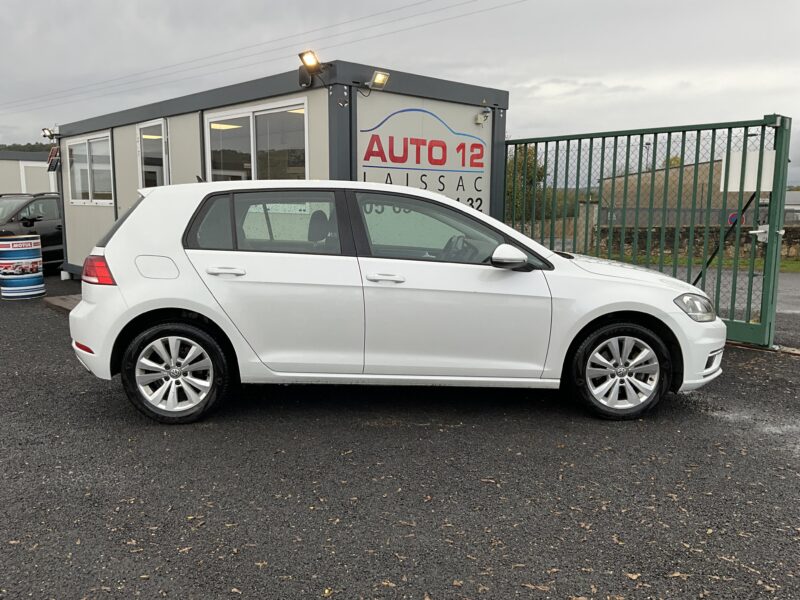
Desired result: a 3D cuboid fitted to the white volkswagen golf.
[{"bbox_3d":[0.012,-0.116,4.771,4.258,1.470,1.790,0,8,-2],"label":"white volkswagen golf"}]

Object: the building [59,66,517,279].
[{"bbox_3d":[-2.376,-1.420,9.803,2.455,2.546,7.918,-8,12,-43],"label":"building"}]

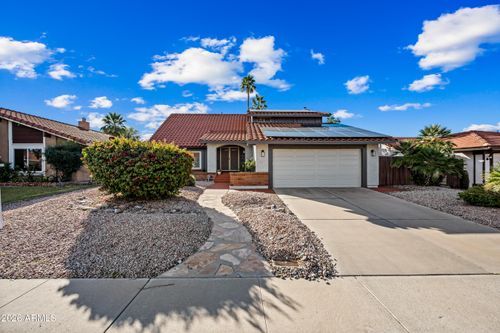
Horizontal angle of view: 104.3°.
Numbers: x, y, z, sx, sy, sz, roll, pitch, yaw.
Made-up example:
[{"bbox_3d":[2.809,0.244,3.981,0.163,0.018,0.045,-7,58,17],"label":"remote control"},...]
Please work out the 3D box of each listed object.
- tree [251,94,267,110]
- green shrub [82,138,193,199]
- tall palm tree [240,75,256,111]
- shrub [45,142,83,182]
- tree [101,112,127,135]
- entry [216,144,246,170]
[{"bbox_3d":[1.810,-6.670,39.000,3.300,15.540,3.300,0,0,0],"label":"tree"},{"bbox_3d":[-4.500,0.080,8.250,4.100,2.500,3.500,0,0,0],"label":"green shrub"},{"bbox_3d":[-0.310,-8.860,40.000,3.100,19.930,3.100,0,0,0],"label":"tall palm tree"},{"bbox_3d":[-12.000,-0.270,12.700,1.950,2.600,1.900,0,0,0],"label":"shrub"},{"bbox_3d":[-21.850,-3.760,31.000,3.500,9.710,3.500,0,0,0],"label":"tree"},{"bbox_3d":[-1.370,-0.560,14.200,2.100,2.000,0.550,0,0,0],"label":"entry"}]

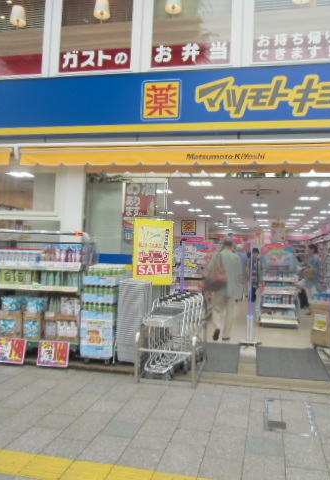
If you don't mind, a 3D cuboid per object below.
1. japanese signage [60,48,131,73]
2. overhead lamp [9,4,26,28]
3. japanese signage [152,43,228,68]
[{"bbox_3d":[-1.089,-2.778,6.870,1.171,0.307,0.015,2,-1,13],"label":"japanese signage"},{"bbox_3d":[-2.687,-4.087,8.125,0.280,0.280,0.280,2,-1,13],"label":"overhead lamp"},{"bbox_3d":[0.374,-2.717,6.522,1.171,0.310,0.015,2,-1,13],"label":"japanese signage"}]

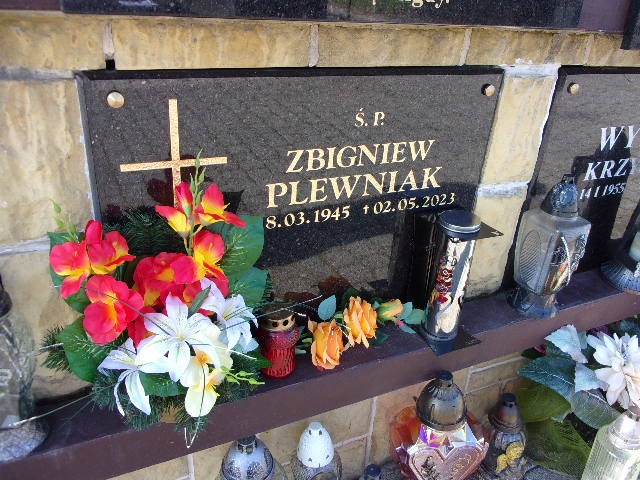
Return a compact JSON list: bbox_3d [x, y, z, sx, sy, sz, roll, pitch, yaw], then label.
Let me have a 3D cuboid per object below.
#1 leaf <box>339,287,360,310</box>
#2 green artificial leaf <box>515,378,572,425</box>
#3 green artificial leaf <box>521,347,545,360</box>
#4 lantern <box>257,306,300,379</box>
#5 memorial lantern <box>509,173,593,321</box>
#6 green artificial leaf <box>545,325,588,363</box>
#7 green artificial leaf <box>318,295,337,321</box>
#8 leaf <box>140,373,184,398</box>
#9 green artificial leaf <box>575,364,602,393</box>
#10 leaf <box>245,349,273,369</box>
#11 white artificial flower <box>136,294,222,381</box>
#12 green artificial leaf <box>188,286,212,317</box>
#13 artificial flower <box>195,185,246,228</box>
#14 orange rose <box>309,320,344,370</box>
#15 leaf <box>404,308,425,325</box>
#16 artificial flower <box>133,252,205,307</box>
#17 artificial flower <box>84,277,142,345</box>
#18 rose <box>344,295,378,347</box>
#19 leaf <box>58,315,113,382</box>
[{"bbox_3d":[0.049,0.098,0.864,0.031,0.038,0.018,1,17,-7],"label":"leaf"},{"bbox_3d":[0.445,0.317,1.030,0.105,0.085,0.030,-2,28,-13],"label":"green artificial leaf"},{"bbox_3d":[0.462,0.250,1.131,0.045,0.030,0.035,-9,30,-24],"label":"green artificial leaf"},{"bbox_3d":[-0.070,0.176,0.903,0.060,0.119,0.060,-9,30,-24],"label":"lantern"},{"bbox_3d":[0.494,0.009,1.111,0.113,0.305,0.108,-9,30,-24],"label":"memorial lantern"},{"bbox_3d":[0.508,0.213,1.067,0.070,0.052,0.050,-9,30,-24],"label":"green artificial leaf"},{"bbox_3d":[0.012,0.109,0.838,0.027,0.040,0.015,3,12,-2],"label":"green artificial leaf"},{"bbox_3d":[-0.198,0.177,0.645,0.058,0.036,0.030,-5,28,-18],"label":"leaf"},{"bbox_3d":[0.484,0.249,0.930,0.055,0.050,0.020,21,32,30],"label":"green artificial leaf"},{"bbox_3d":[-0.085,0.159,0.700,0.046,0.030,0.020,-19,35,-38],"label":"leaf"},{"bbox_3d":[-0.172,0.120,0.635,0.105,0.105,0.045,-5,28,-18],"label":"white artificial flower"},{"bbox_3d":[-0.150,0.076,0.645,0.025,0.034,0.018,-6,14,-20],"label":"green artificial leaf"},{"bbox_3d":[-0.135,-0.046,0.707,0.054,0.053,0.061,18,30,25],"label":"artificial flower"},{"bbox_3d":[0.012,0.192,0.941,0.064,0.068,0.066,-4,28,-15],"label":"orange rose"},{"bbox_3d":[0.195,0.156,1.058,0.038,0.030,0.030,-9,30,-24],"label":"leaf"},{"bbox_3d":[-0.190,0.048,0.649,0.085,0.060,0.052,-9,10,-24],"label":"artificial flower"},{"bbox_3d":[-0.248,0.082,0.621,0.068,0.076,0.050,-6,9,-20],"label":"artificial flower"},{"bbox_3d":[0.069,0.137,0.871,0.052,0.068,0.055,-1,18,-11],"label":"rose"},{"bbox_3d":[-0.321,0.149,0.705,0.076,0.086,0.040,-9,30,-24],"label":"leaf"}]

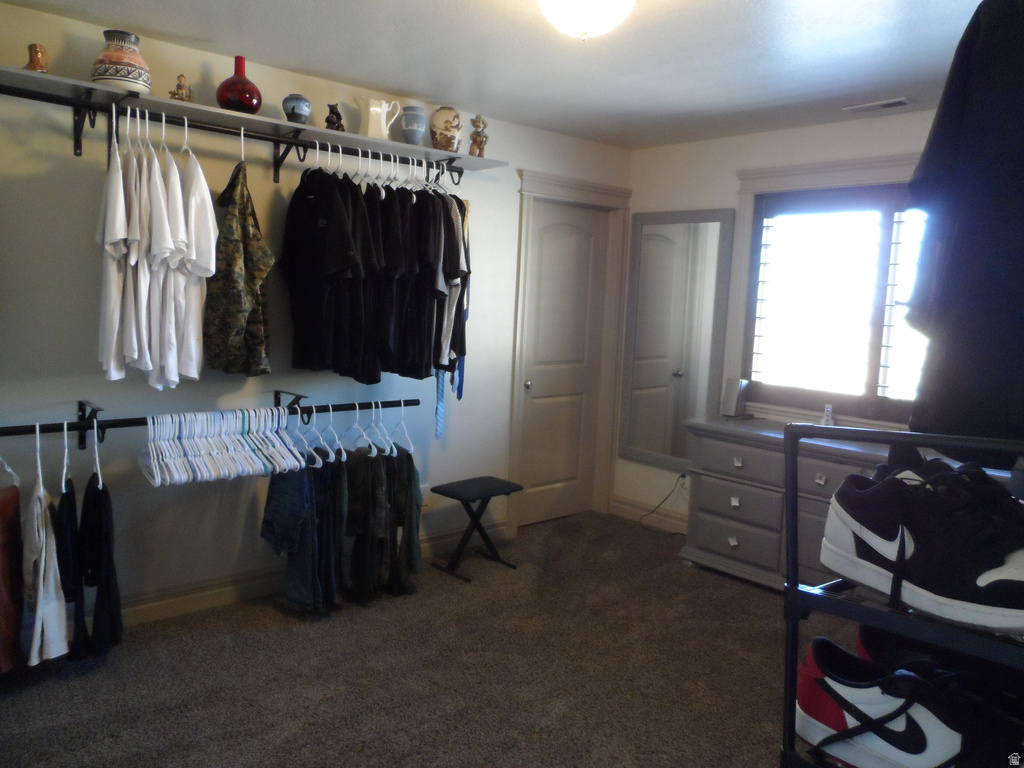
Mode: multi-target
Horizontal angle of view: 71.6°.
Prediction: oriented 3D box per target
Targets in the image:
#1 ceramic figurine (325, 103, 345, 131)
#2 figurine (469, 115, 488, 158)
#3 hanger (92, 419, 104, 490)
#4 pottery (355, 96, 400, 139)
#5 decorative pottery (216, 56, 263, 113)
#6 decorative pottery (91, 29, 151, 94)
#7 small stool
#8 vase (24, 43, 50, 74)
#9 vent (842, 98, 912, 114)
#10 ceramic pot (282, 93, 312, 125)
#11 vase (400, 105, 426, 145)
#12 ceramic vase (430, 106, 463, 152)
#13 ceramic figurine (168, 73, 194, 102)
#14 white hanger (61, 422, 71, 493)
[{"bbox_3d":[-0.801,-1.188,3.215,0.082,0.146,0.075,-2,9,-29],"label":"ceramic figurine"},{"bbox_3d":[-0.173,-1.272,3.695,0.098,0.236,0.085,1,7,-10],"label":"figurine"},{"bbox_3d":[-1.546,0.248,2.647,0.012,0.240,0.420,-3,9,-32],"label":"hanger"},{"bbox_3d":[-0.634,-1.236,3.351,0.235,0.216,0.140,-1,8,-21],"label":"pottery"},{"bbox_3d":[-1.120,-1.216,2.919,0.187,0.250,0.187,-4,10,-39],"label":"decorative pottery"},{"bbox_3d":[-1.452,-1.178,2.649,0.188,0.230,0.188,-4,10,-40],"label":"decorative pottery"},{"bbox_3d":[-0.196,0.774,3.836,0.300,0.460,0.420,9,10,43],"label":"small stool"},{"bbox_3d":[-1.636,-1.104,2.433,0.065,0.113,0.092,7,9,35],"label":"vase"},{"bbox_3d":[1.756,-1.327,3.419,0.120,0.018,0.300,-4,10,-40],"label":"vent"},{"bbox_3d":[-0.919,-1.168,3.042,0.129,0.140,0.129,-4,10,-39],"label":"ceramic pot"},{"bbox_3d":[-0.484,-1.242,3.480,0.118,0.204,0.118,2,8,0],"label":"vase"},{"bbox_3d":[-0.331,-1.263,3.564,0.158,0.240,0.158,2,7,0],"label":"ceramic vase"},{"bbox_3d":[-1.283,-1.138,2.756,0.097,0.126,0.065,-3,9,-33],"label":"ceramic figurine"},{"bbox_3d":[-1.621,0.252,2.582,0.012,0.240,0.420,-2,9,-30],"label":"white hanger"}]

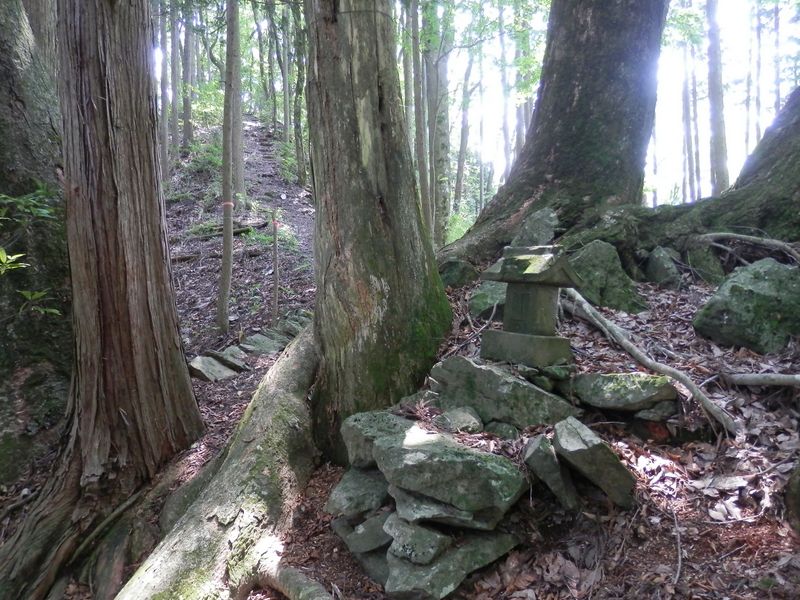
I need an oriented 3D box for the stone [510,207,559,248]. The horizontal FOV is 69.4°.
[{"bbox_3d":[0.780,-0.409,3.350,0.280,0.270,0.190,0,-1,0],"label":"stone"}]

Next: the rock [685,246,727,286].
[{"bbox_3d":[2.644,-0.299,5.000,0.340,0.340,0.300,-2,-5,11],"label":"rock"}]

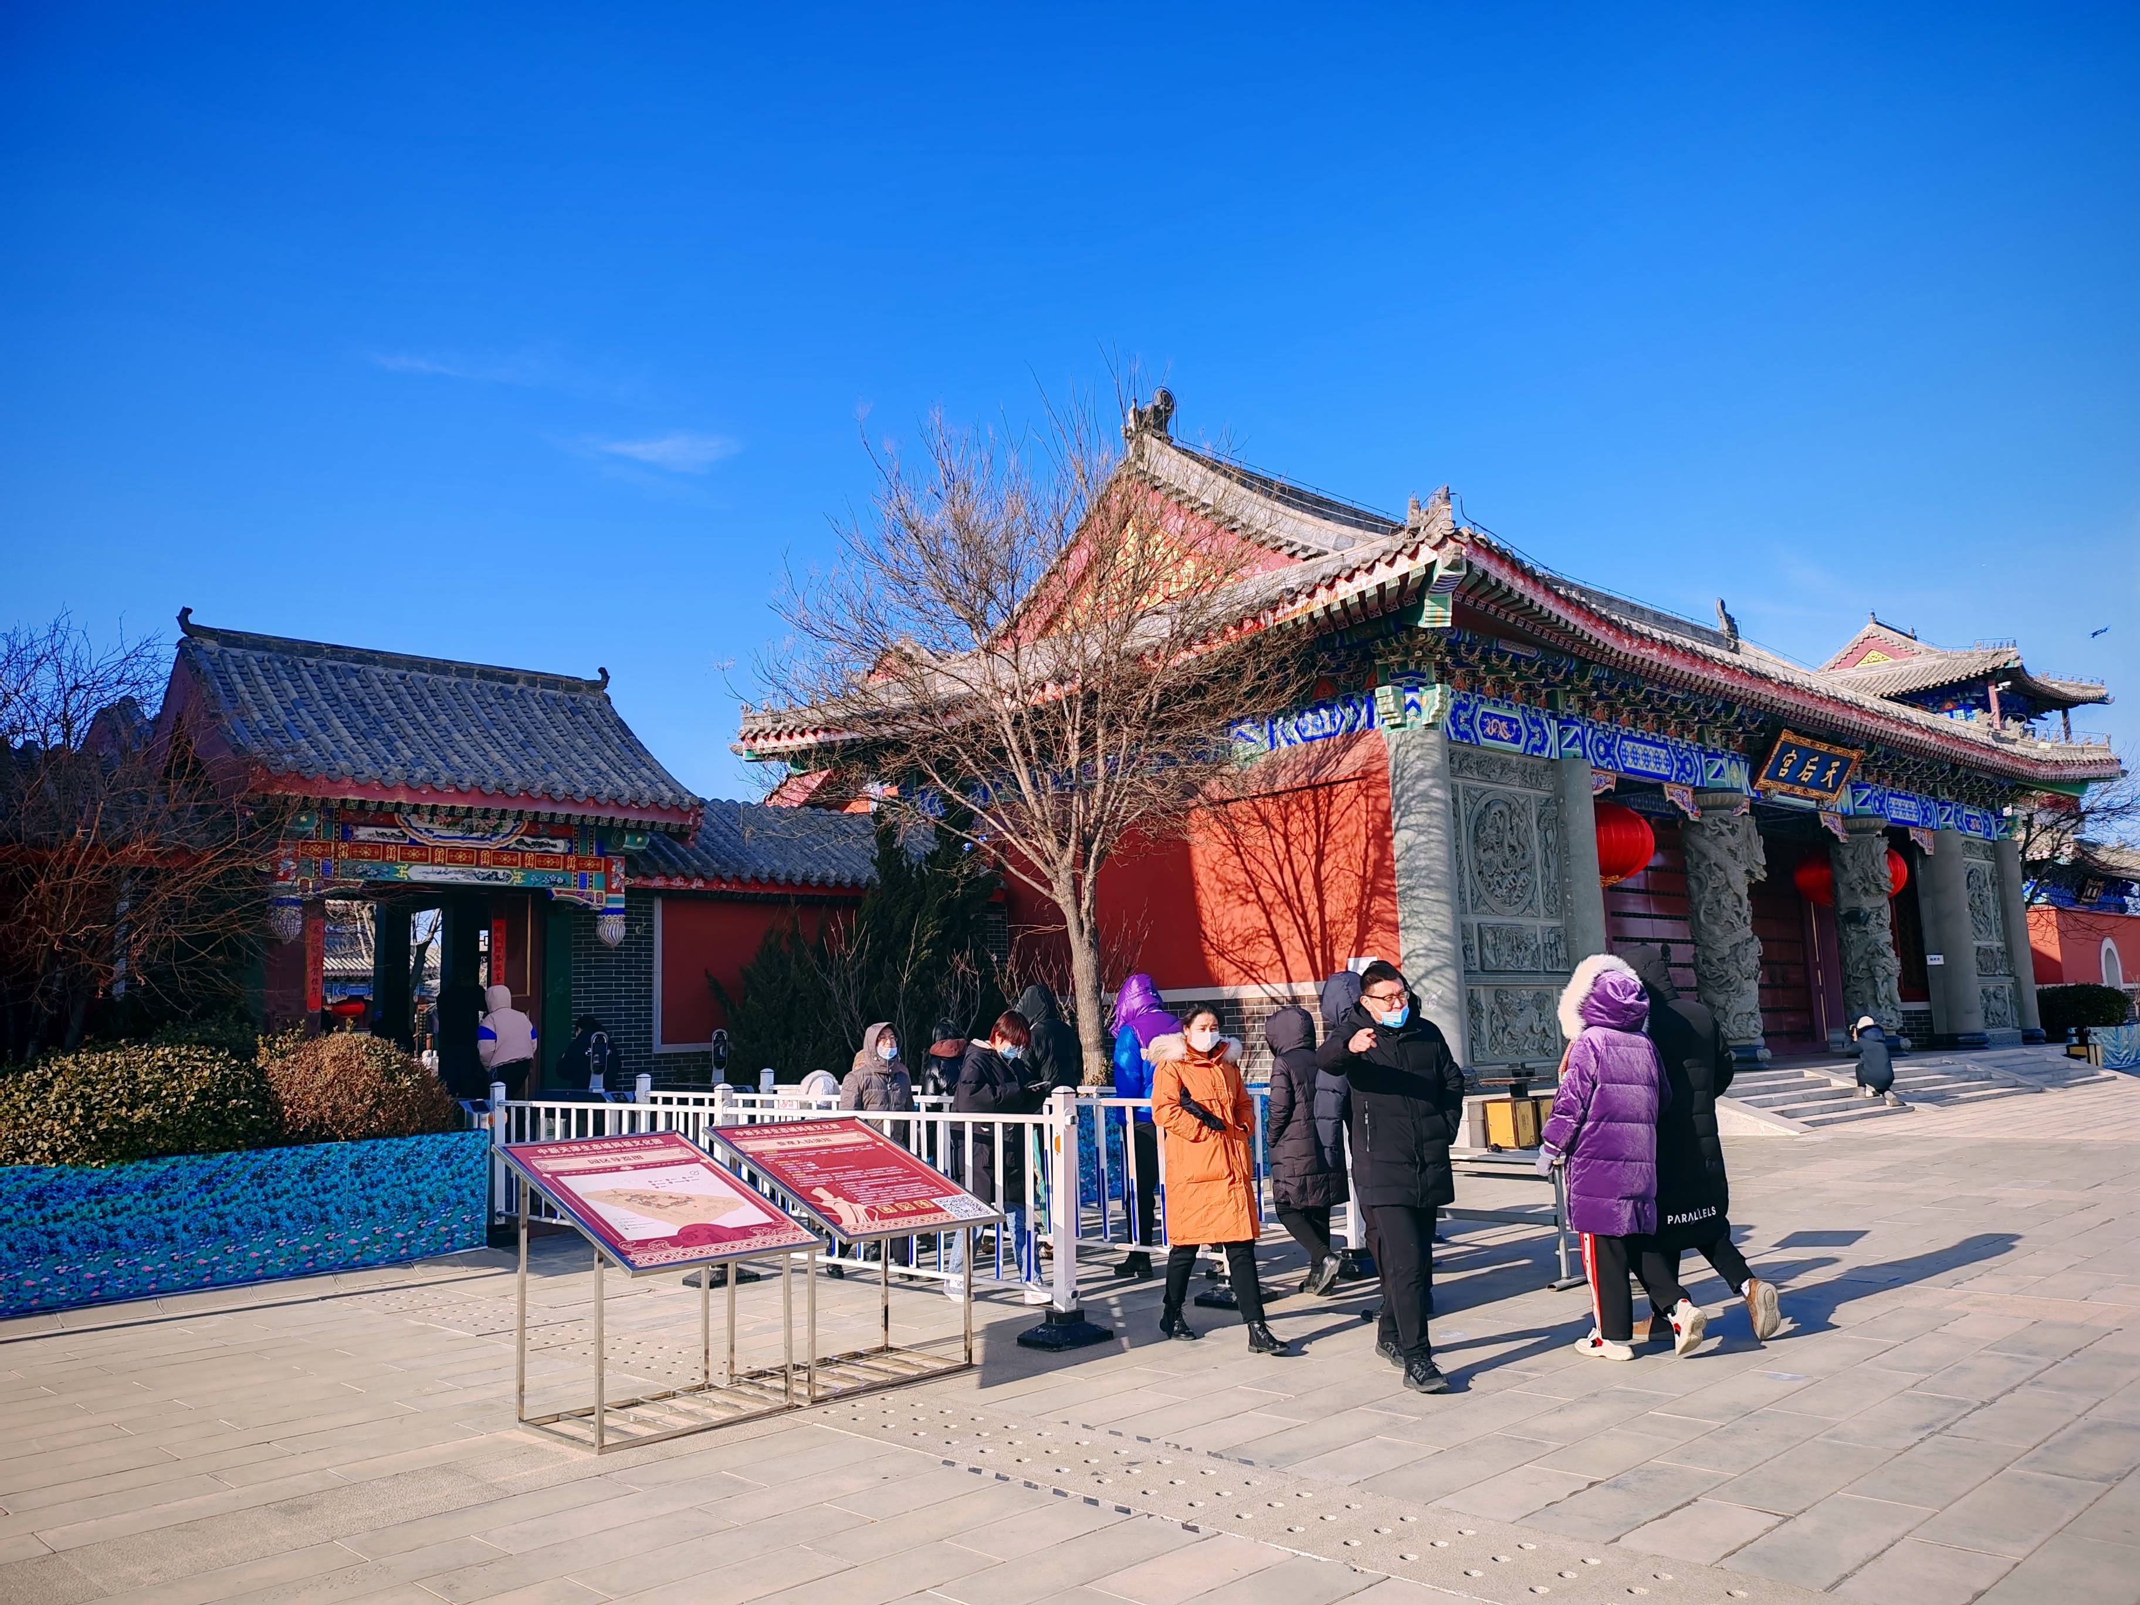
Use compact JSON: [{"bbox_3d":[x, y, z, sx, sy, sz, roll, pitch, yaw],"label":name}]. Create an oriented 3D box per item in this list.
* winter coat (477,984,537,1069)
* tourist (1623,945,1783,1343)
[{"bbox_3d":[-5.797,2.308,17.200,0.420,0.880,0.620,-9,-11,44],"label":"winter coat"},{"bbox_3d":[2.908,1.602,7.913,0.580,1.800,0.600,4,-10,-38],"label":"tourist"}]

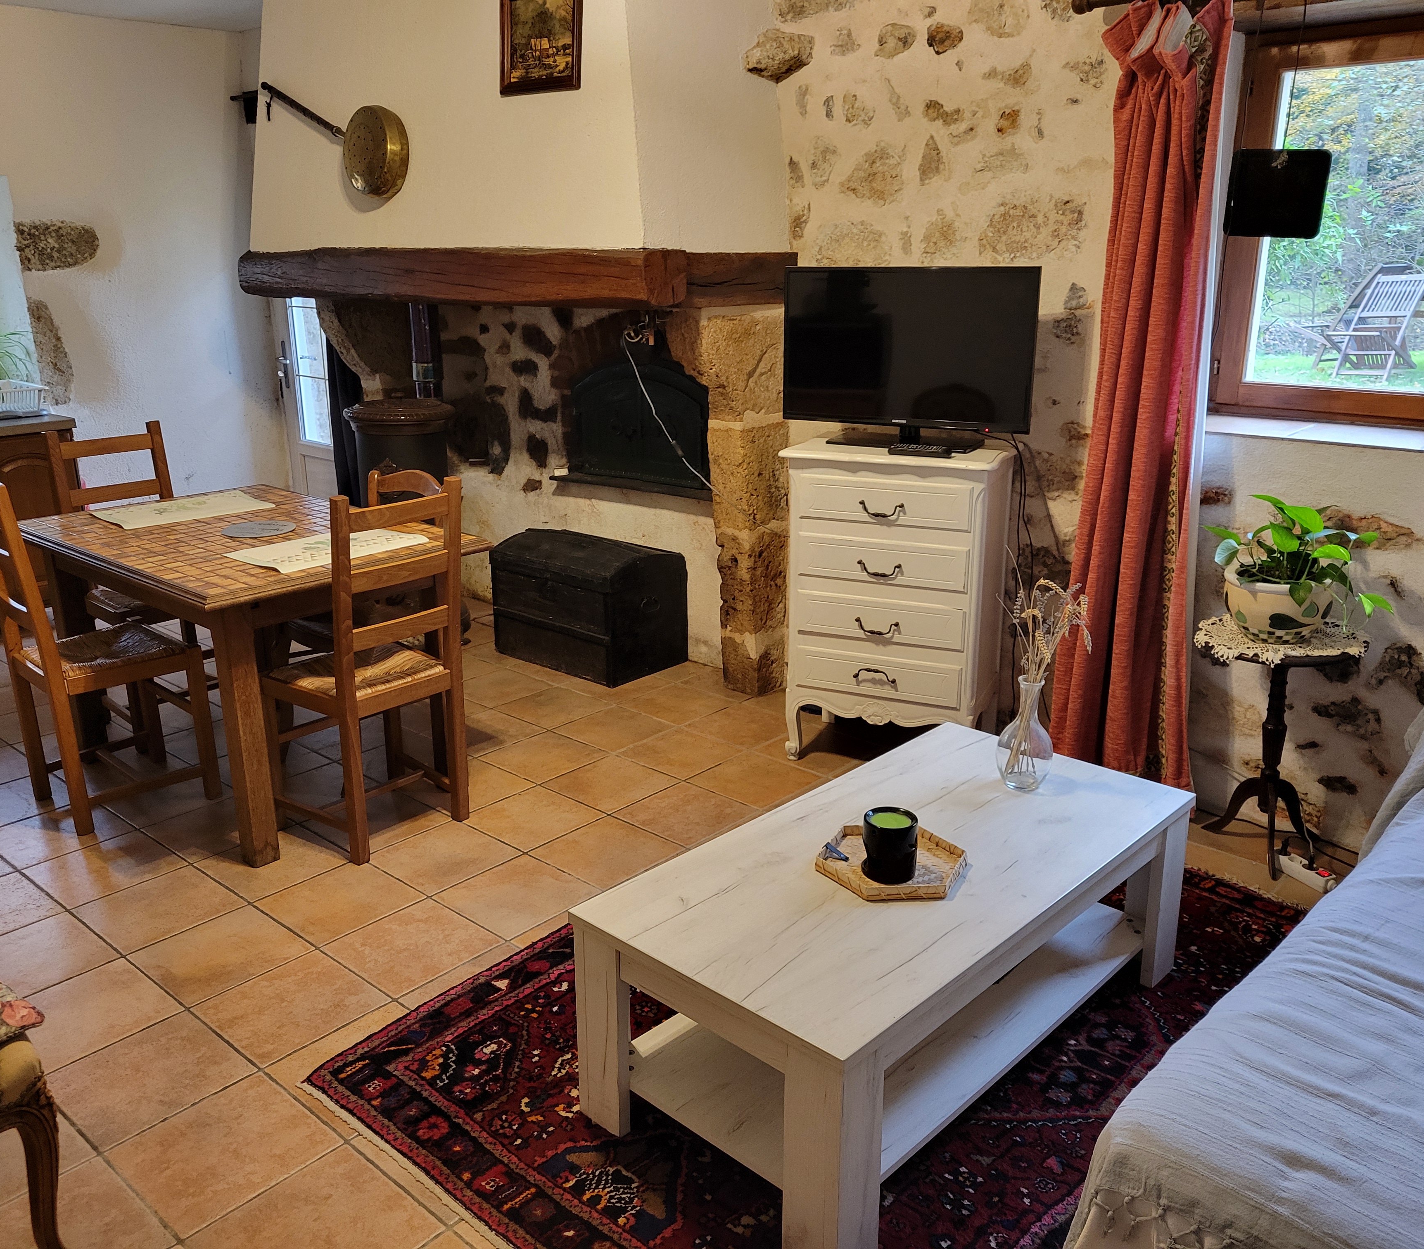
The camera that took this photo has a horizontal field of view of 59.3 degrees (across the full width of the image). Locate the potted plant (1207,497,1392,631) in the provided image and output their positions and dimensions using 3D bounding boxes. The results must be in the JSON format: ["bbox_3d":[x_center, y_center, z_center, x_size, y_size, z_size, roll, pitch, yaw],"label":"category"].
[{"bbox_3d":[1.432,-0.135,3.052,0.420,0.340,0.350,14,23,40],"label":"potted plant"}]

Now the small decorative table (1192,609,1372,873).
[{"bbox_3d":[1.431,0.312,3.203,0.390,0.585,0.390,-1,17,0],"label":"small decorative table"}]

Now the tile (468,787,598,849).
[{"bbox_3d":[-0.503,0.546,3.516,0.292,0.010,0.292,15,23,40],"label":"tile"}]

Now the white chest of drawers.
[{"bbox_3d":[0.555,-0.055,3.791,0.633,0.952,0.367,7,19,24],"label":"white chest of drawers"}]

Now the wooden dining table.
[{"bbox_3d":[-1.352,0.093,3.717,1.295,0.750,0.826,14,23,40],"label":"wooden dining table"}]

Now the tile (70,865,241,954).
[{"bbox_3d":[-1.347,0.695,3.056,0.300,0.010,0.300,14,23,40],"label":"tile"}]

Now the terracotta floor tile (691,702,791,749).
[{"bbox_3d":[0.112,0.339,4.155,0.300,0.010,0.300,14,23,40],"label":"terracotta floor tile"}]

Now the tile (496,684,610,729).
[{"bbox_3d":[-0.549,0.289,4.339,0.292,0.010,0.292,15,23,40],"label":"tile"}]

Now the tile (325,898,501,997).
[{"bbox_3d":[-0.690,0.745,2.885,0.292,0.010,0.292,15,23,40],"label":"tile"}]

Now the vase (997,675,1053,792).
[{"bbox_3d":[0.674,0.230,2.663,0.124,0.238,0.124,-1,17,0],"label":"vase"}]

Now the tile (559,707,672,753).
[{"bbox_3d":[-0.320,0.350,4.136,0.300,0.010,0.300,14,23,40],"label":"tile"}]

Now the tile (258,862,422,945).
[{"bbox_3d":[-0.915,0.685,3.075,0.300,0.010,0.300,14,23,40],"label":"tile"}]

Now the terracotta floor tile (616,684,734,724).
[{"bbox_3d":[-0.121,0.279,4.357,0.292,0.010,0.292,15,23,40],"label":"terracotta floor tile"}]

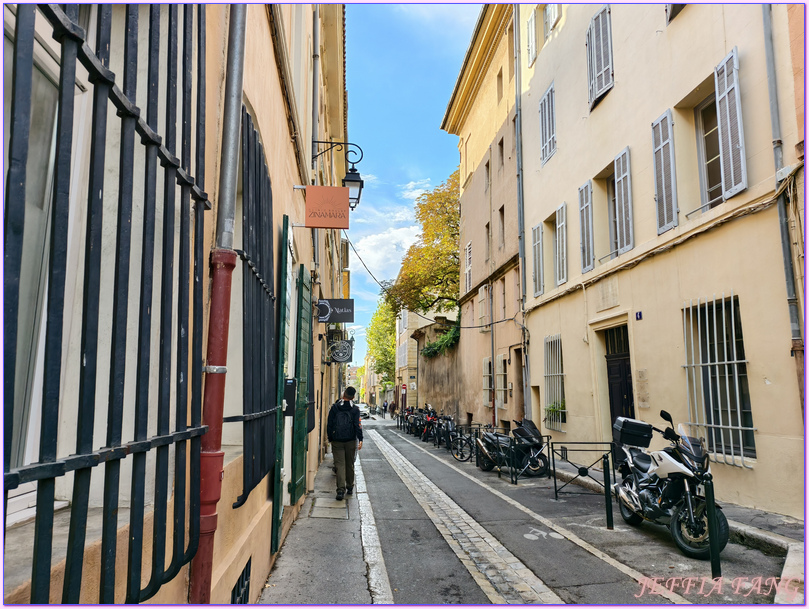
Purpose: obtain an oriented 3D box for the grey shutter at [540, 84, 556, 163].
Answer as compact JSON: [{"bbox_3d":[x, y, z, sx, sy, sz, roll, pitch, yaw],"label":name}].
[{"bbox_3d":[4.170,-5.199,15.656,0.100,2.070,1.100,1,-9,-6],"label":"grey shutter"}]

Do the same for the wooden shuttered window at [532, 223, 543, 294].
[{"bbox_3d":[4.008,-1.323,16.171,0.080,2.130,0.660,1,-9,-6],"label":"wooden shuttered window"}]

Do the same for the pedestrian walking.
[{"bbox_3d":[-0.931,2.194,8.599,0.560,1.732,0.500,1,-9,-6],"label":"pedestrian walking"}]

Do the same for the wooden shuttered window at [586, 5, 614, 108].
[{"bbox_3d":[4.488,-5.675,12.375,0.150,2.070,1.170,1,-9,-6],"label":"wooden shuttered window"}]

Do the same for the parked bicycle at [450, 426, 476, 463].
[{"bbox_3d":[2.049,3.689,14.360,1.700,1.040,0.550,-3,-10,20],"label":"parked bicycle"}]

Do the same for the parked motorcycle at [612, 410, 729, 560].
[{"bbox_3d":[2.982,2.025,6.299,0.820,1.400,2.220,1,-9,0],"label":"parked motorcycle"}]

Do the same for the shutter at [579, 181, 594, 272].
[{"bbox_3d":[4.231,-1.783,12.492,0.060,2.100,0.550,2,-10,-6],"label":"shutter"}]

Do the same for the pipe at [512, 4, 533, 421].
[{"bbox_3d":[3.855,-3.466,17.670,0.160,14.600,0.200,1,-9,-6],"label":"pipe"}]

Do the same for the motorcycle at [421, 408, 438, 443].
[{"bbox_3d":[1.205,5.128,22.675,0.800,1.220,2.050,-4,-11,27],"label":"motorcycle"}]

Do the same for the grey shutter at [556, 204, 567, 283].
[{"bbox_3d":[4.595,-1.738,15.673,0.055,2.370,0.630,2,-10,-5],"label":"grey shutter"}]

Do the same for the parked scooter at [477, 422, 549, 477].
[{"bbox_3d":[2.386,3.164,12.206,2.100,1.280,0.780,-9,-13,44],"label":"parked scooter"}]

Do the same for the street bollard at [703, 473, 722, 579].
[{"bbox_3d":[2.772,1.992,4.864,0.085,0.910,0.085,1,-9,-6],"label":"street bollard"}]

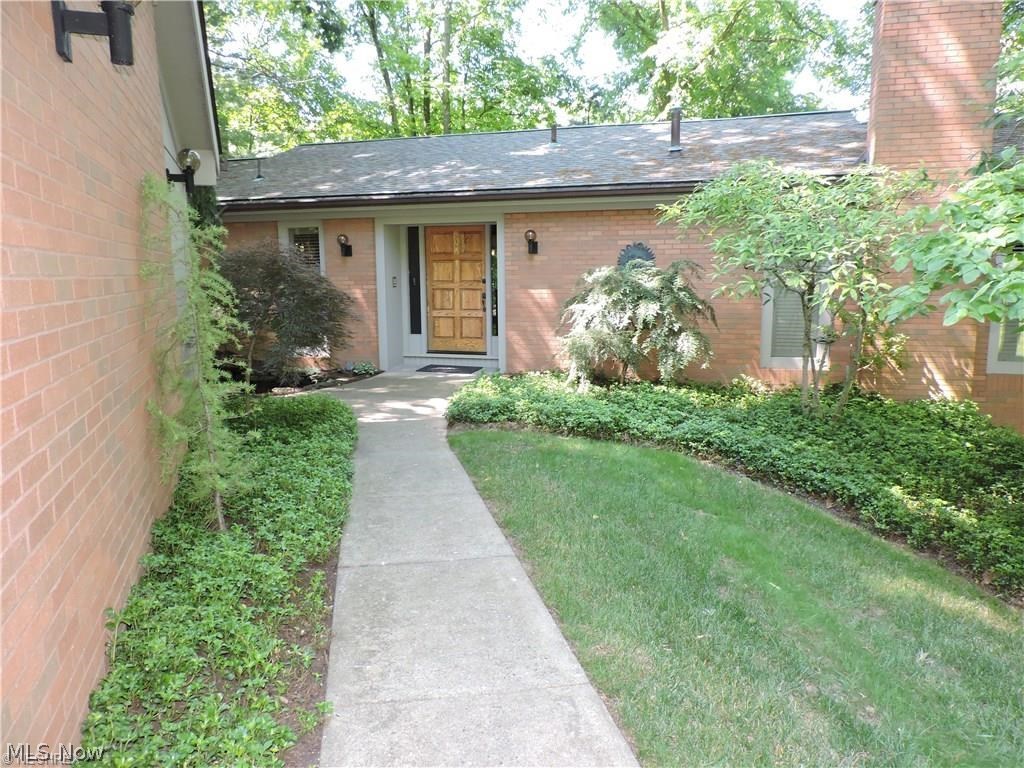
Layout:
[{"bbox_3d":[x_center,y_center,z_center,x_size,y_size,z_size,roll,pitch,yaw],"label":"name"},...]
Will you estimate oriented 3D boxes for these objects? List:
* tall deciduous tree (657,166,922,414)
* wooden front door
[{"bbox_3d":[3.192,-1.066,8.158,3.054,2.899,2.700,2,9,14],"label":"tall deciduous tree"},{"bbox_3d":[-0.896,-1.493,11.377,1.007,2.037,0.060,2,9,14],"label":"wooden front door"}]

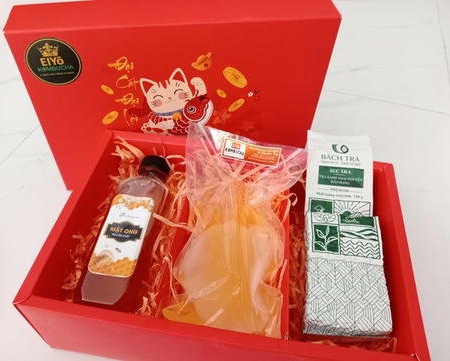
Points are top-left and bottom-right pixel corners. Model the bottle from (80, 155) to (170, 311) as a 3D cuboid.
[{"bbox_3d":[-0.090,0.050,0.399,0.050,0.050,0.156,4,64,15],"label":"bottle"}]

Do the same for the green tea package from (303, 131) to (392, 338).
[{"bbox_3d":[0.109,0.048,0.373,0.067,0.050,0.193,6,59,4],"label":"green tea package"}]

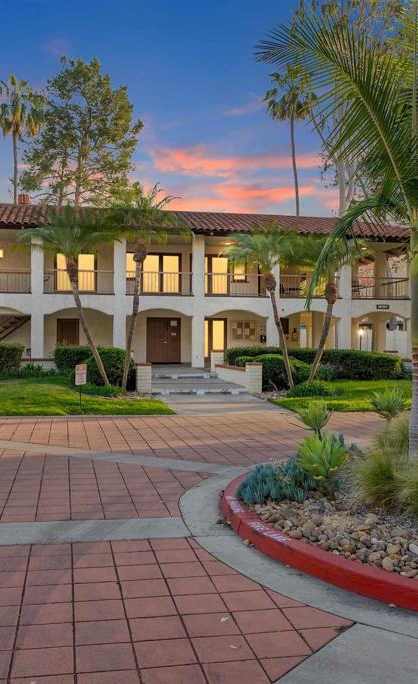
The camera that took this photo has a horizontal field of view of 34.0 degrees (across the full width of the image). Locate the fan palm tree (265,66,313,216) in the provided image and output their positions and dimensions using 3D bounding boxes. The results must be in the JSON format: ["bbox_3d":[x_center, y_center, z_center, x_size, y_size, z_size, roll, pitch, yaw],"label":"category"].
[{"bbox_3d":[5.652,-8.627,46.049,3.600,19.800,3.600,0,0,-11],"label":"fan palm tree"}]

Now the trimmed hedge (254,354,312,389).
[{"bbox_3d":[2.278,0.960,21.195,1.800,1.100,1.500,0,0,-11],"label":"trimmed hedge"}]

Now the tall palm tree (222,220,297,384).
[{"bbox_3d":[1.836,-1.224,22.600,2.700,5.500,2.600,0,0,-12],"label":"tall palm tree"}]

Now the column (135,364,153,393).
[{"bbox_3d":[-1.891,1.073,20.000,0.447,0.829,0.447,0,0,-12],"label":"column"}]

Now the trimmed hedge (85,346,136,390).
[{"bbox_3d":[-3.192,0.846,21.800,1.650,1.300,1.800,0,0,-12],"label":"trimmed hedge"}]

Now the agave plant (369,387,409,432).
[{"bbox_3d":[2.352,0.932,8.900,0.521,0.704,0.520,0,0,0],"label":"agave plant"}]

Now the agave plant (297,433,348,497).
[{"bbox_3d":[1.022,1.112,6.150,0.450,0.594,0.450,0,0,0],"label":"agave plant"}]

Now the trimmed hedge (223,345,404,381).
[{"bbox_3d":[3.784,0.742,24.600,6.245,1.144,1.300,0,0,-12],"label":"trimmed hedge"}]

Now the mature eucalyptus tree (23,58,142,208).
[{"bbox_3d":[-8.907,-9.266,47.552,8.000,21.000,7.500,0,0,-11],"label":"mature eucalyptus tree"}]

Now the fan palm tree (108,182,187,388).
[{"bbox_3d":[-1.891,-1.722,21.000,2.460,6.365,2.500,0,0,0],"label":"fan palm tree"}]

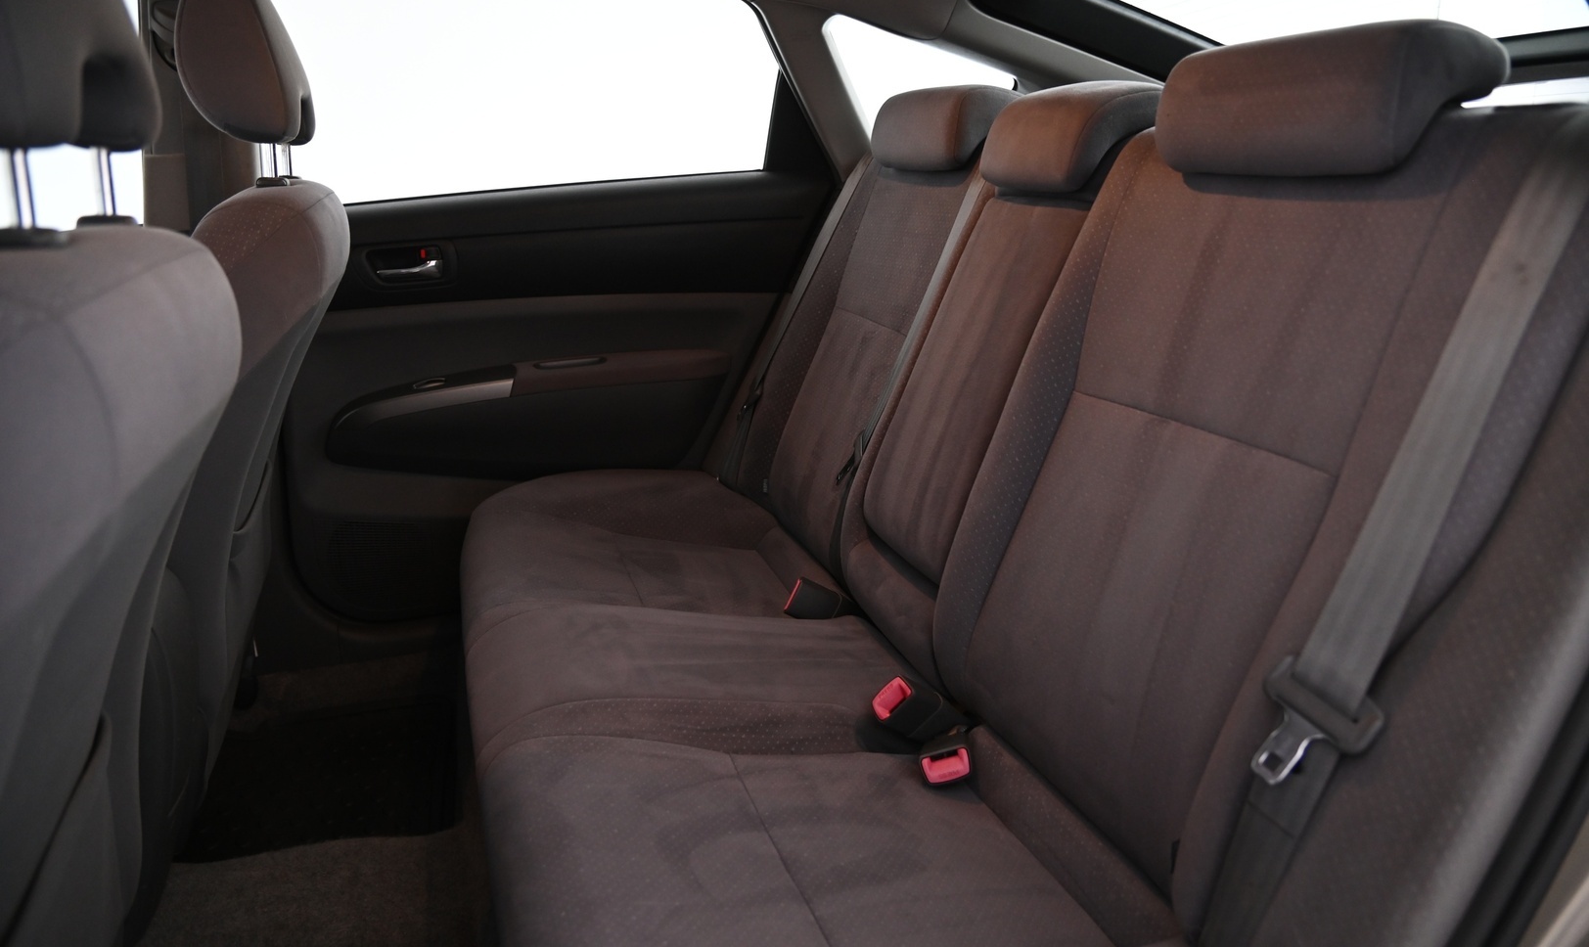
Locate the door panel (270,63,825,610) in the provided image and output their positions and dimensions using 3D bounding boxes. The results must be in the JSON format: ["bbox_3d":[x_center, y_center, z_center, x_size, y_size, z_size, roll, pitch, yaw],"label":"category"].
[{"bbox_3d":[-0.337,-0.189,1.636,0.870,0.830,0.120,-5,17,-18],"label":"door panel"}]

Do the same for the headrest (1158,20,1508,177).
[{"bbox_3d":[0.393,-0.278,0.805,0.120,0.115,0.245,5,14,-21],"label":"headrest"}]

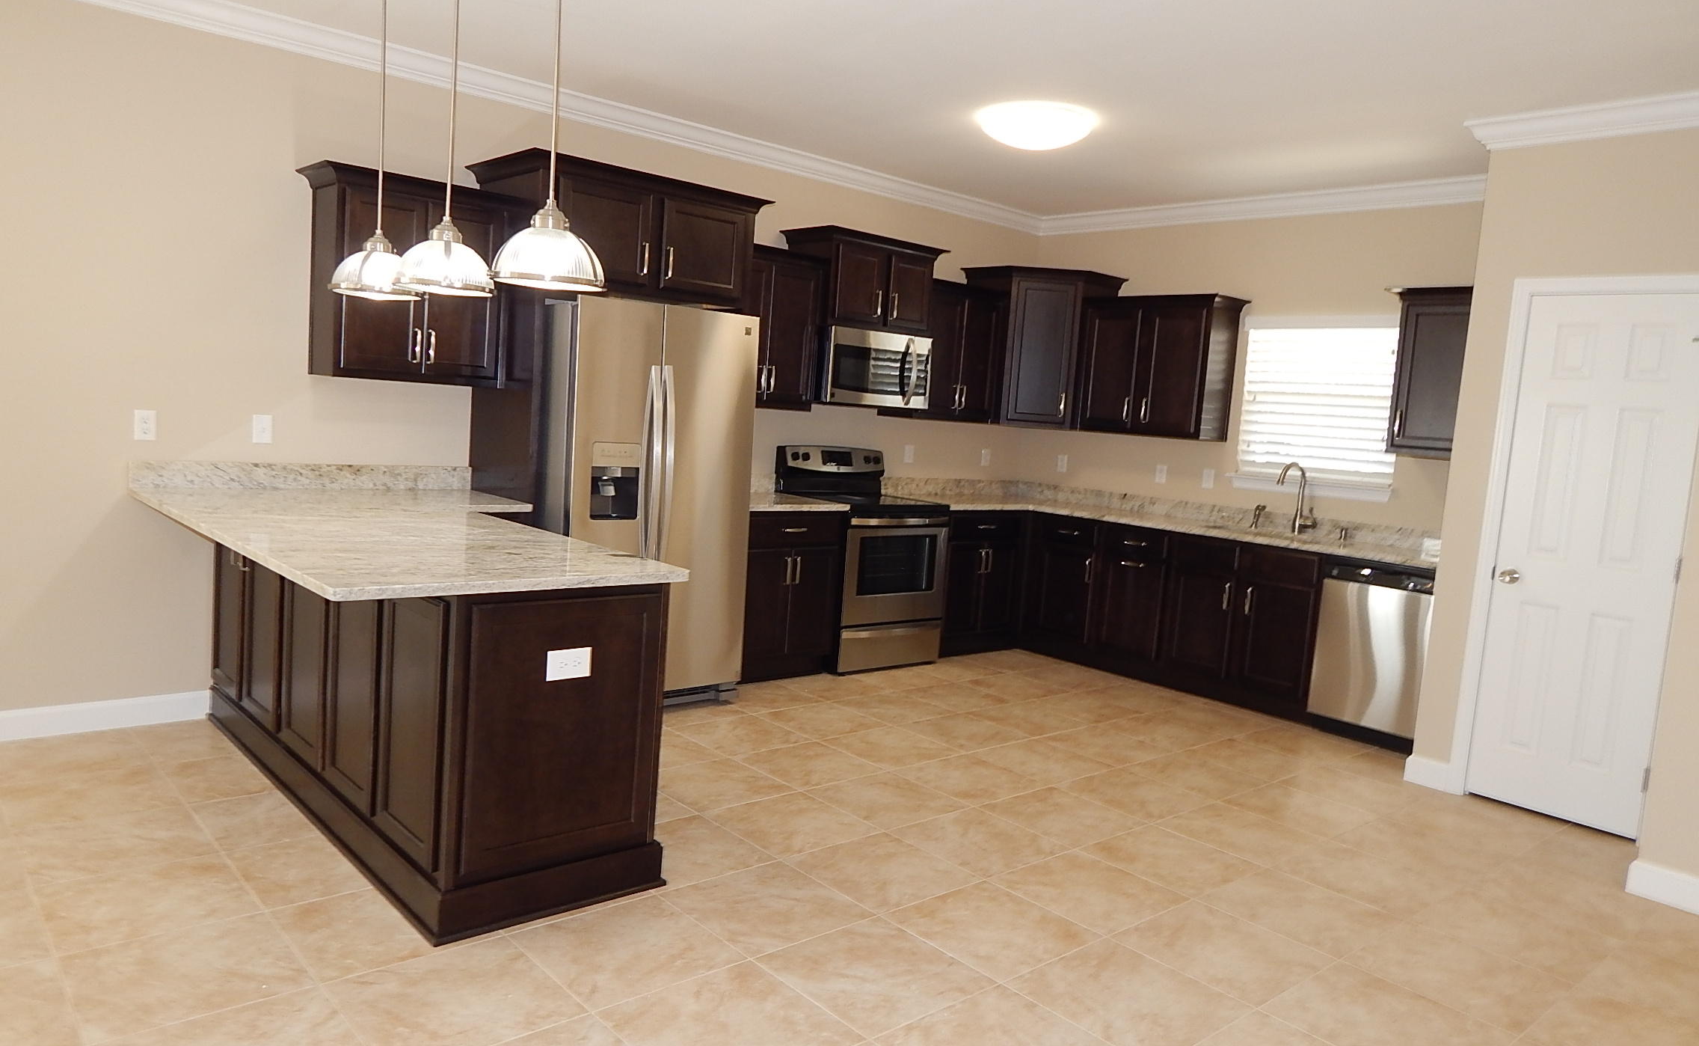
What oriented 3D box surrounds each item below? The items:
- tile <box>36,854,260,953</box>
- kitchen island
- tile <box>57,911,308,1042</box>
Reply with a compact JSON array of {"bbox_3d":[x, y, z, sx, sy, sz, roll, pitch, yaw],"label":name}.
[{"bbox_3d":[-1.827,0.982,2.941,0.443,0.010,0.443,-1,8,-42],"label":"tile"},{"bbox_3d":[-1.579,0.427,3.797,1.042,0.979,2.324,-1,8,-42],"label":"kitchen island"},{"bbox_3d":[-1.548,1.051,2.638,0.450,0.010,0.450,-1,8,-42],"label":"tile"}]

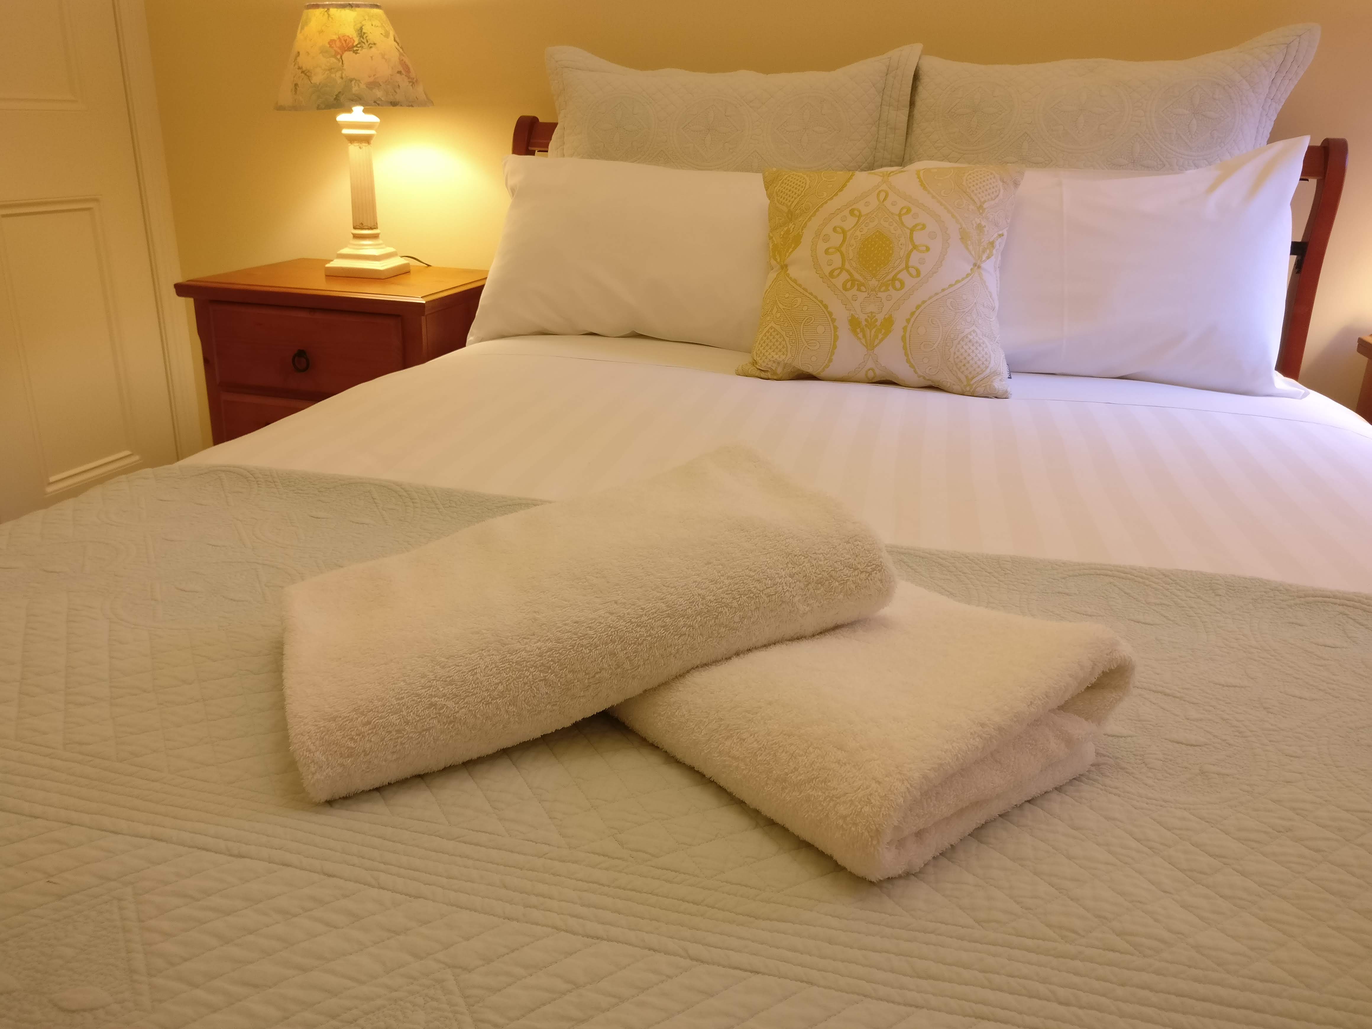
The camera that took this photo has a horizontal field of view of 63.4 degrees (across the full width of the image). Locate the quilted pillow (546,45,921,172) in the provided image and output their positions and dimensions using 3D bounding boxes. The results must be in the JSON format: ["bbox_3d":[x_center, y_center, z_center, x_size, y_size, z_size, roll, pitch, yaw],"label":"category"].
[{"bbox_3d":[0.063,-0.630,2.146,0.720,0.530,0.150,7,7,15],"label":"quilted pillow"}]

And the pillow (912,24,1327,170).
[{"bbox_3d":[0.678,-0.557,1.985,0.720,0.530,0.150,7,7,15],"label":"pillow"}]

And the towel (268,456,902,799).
[{"bbox_3d":[-0.088,0.062,0.835,0.396,0.068,0.232,-16,23,-15],"label":"towel"}]

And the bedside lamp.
[{"bbox_3d":[-0.682,-0.773,2.322,0.307,0.530,0.307,7,21,15],"label":"bedside lamp"}]

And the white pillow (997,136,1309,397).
[{"bbox_3d":[0.700,-0.462,1.924,0.680,0.435,0.160,7,-6,15],"label":"white pillow"}]

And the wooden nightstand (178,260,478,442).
[{"bbox_3d":[-0.698,-0.196,2.445,0.545,0.640,0.450,7,21,15],"label":"wooden nightstand"}]

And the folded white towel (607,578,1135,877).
[{"bbox_3d":[0.075,0.097,0.830,0.244,0.076,0.396,-16,26,-38],"label":"folded white towel"}]

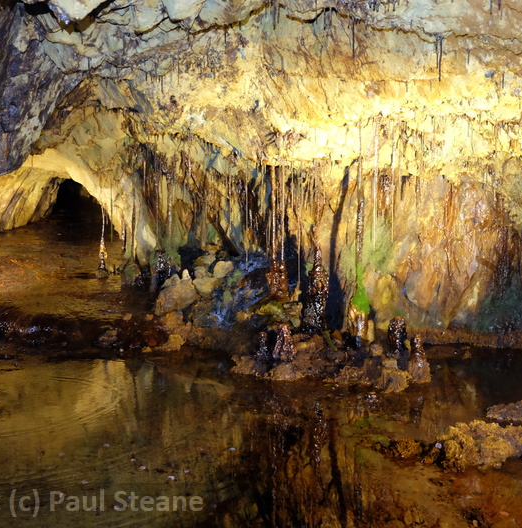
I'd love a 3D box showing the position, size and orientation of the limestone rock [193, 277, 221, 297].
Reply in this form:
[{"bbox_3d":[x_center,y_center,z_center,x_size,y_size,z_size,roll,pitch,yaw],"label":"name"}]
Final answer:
[{"bbox_3d":[-0.488,0.205,6.248,0.250,0.165,0.200,0,6,0],"label":"limestone rock"}]

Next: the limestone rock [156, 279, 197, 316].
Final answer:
[{"bbox_3d":[-0.748,0.286,6.075,0.360,0.290,0.270,0,6,0],"label":"limestone rock"}]

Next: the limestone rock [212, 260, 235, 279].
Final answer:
[{"bbox_3d":[-0.353,0.051,6.455,0.215,0.150,0.170,0,6,0],"label":"limestone rock"}]

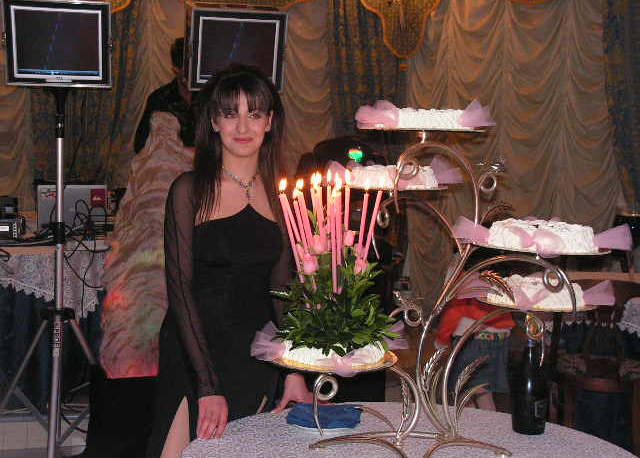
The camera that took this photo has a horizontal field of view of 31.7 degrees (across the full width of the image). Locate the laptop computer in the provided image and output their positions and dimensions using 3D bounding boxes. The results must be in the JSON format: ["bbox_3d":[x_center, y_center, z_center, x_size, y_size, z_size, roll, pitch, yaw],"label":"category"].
[{"bbox_3d":[-1.263,-0.114,5.869,0.337,0.245,0.290,1,6,-6],"label":"laptop computer"}]

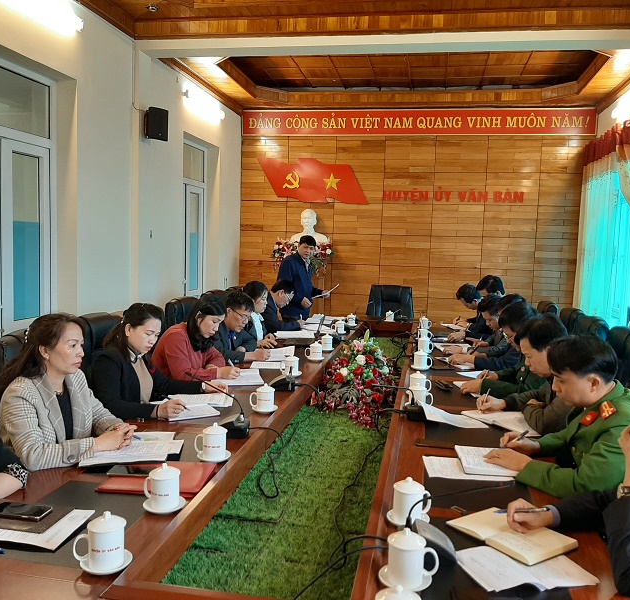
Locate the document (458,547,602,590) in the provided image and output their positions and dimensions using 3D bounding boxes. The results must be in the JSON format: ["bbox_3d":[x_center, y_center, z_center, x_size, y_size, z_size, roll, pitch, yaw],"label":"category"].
[{"bbox_3d":[0.521,0.661,1.509,0.290,0.020,0.210,1,5,-12],"label":"document"}]

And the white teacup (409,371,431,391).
[{"bbox_3d":[0.546,0.429,3.117,0.115,0.122,0.083,3,5,11],"label":"white teacup"}]

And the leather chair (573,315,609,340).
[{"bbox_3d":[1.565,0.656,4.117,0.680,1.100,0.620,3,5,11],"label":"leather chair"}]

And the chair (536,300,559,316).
[{"bbox_3d":[1.921,0.554,5.581,0.700,1.070,0.620,3,5,11],"label":"chair"}]

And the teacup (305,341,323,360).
[{"bbox_3d":[-0.004,0.356,4.277,0.118,0.117,0.092,3,5,11],"label":"teacup"}]

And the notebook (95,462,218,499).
[{"bbox_3d":[-0.536,0.604,2.056,0.305,0.026,0.285,2,5,4],"label":"notebook"}]

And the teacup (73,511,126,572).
[{"bbox_3d":[-0.512,0.560,1.421,0.122,0.119,0.088,0,6,-16],"label":"teacup"}]

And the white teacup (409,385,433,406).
[{"bbox_3d":[0.501,0.452,2.842,0.115,0.122,0.083,3,5,11],"label":"white teacup"}]

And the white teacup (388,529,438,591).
[{"bbox_3d":[0.233,0.589,1.392,0.122,0.119,0.088,4,6,19],"label":"white teacup"}]

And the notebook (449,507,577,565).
[{"bbox_3d":[0.524,0.618,1.606,0.195,0.025,0.257,-1,6,-35],"label":"notebook"}]

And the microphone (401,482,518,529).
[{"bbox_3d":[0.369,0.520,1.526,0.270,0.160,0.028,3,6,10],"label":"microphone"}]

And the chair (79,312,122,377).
[{"bbox_3d":[-0.963,0.630,3.523,0.680,1.090,0.620,3,6,10],"label":"chair"}]

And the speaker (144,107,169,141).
[{"bbox_3d":[-1.301,-1.444,4.928,0.180,0.260,0.170,-2,6,-37],"label":"speaker"}]

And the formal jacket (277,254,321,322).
[{"bbox_3d":[-0.157,-0.168,6.345,0.480,0.700,0.360,-3,8,-43],"label":"formal jacket"}]

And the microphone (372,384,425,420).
[{"bbox_3d":[0.411,0.482,2.817,0.300,0.157,0.170,3,5,11],"label":"microphone"}]

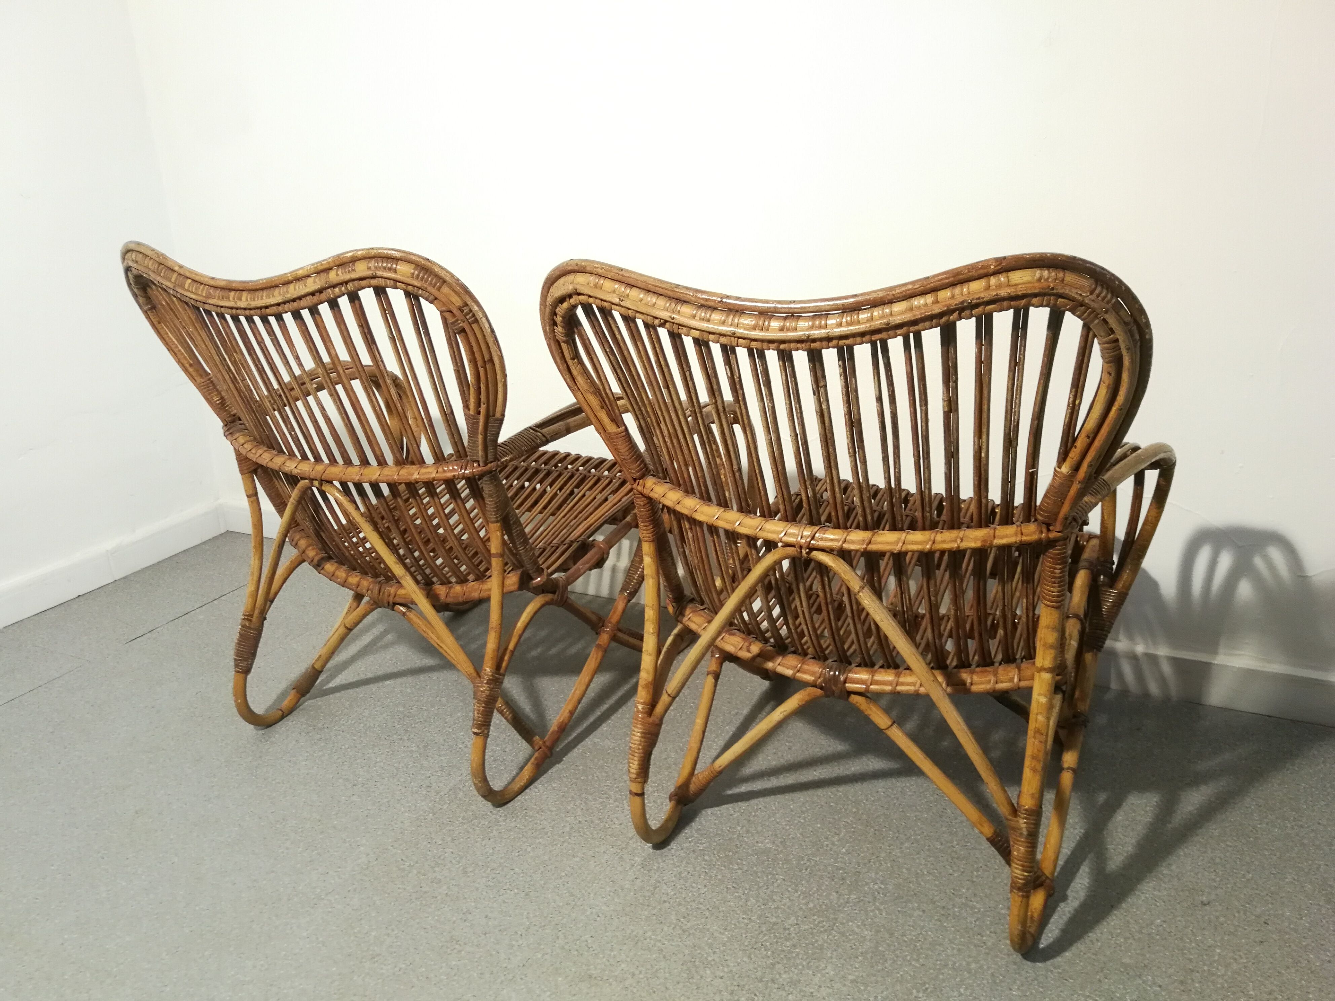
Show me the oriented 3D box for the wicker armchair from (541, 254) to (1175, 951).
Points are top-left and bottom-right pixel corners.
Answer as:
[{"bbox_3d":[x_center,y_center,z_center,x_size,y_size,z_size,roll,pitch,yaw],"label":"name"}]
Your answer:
[{"bbox_3d":[0.291,0.045,1.407,0.683,0.820,0.725,8,22,26],"label":"wicker armchair"}]

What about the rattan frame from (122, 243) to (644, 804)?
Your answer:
[{"bbox_3d":[-0.364,-0.047,1.733,0.683,0.820,0.725,8,22,26],"label":"rattan frame"}]

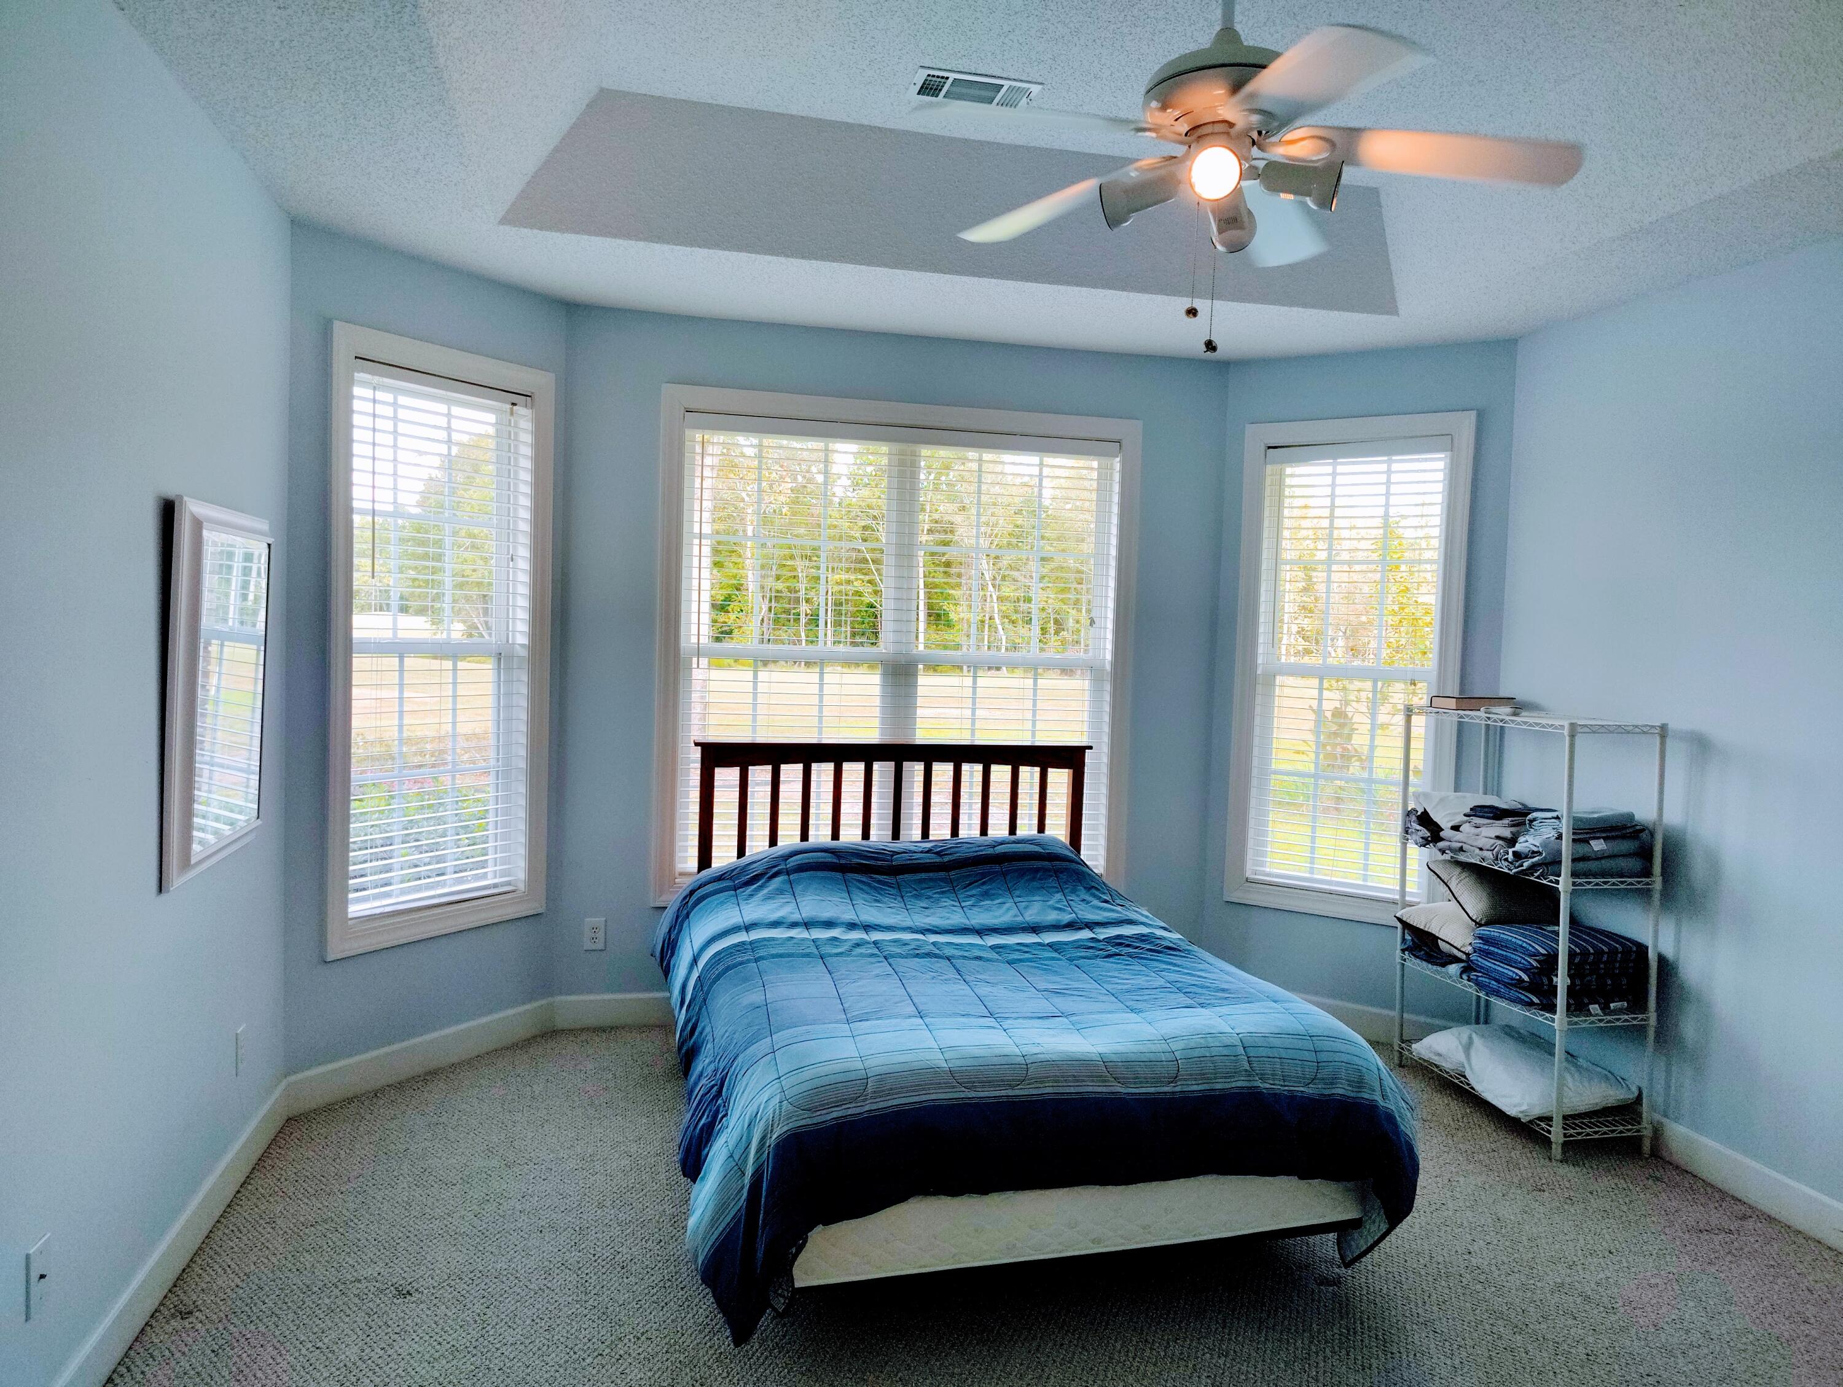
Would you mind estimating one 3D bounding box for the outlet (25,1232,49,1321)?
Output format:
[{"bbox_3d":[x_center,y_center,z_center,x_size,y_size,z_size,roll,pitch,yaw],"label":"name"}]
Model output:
[{"bbox_3d":[-1.562,1.034,2.264,0.009,0.124,0.080,1,3,-14],"label":"outlet"}]

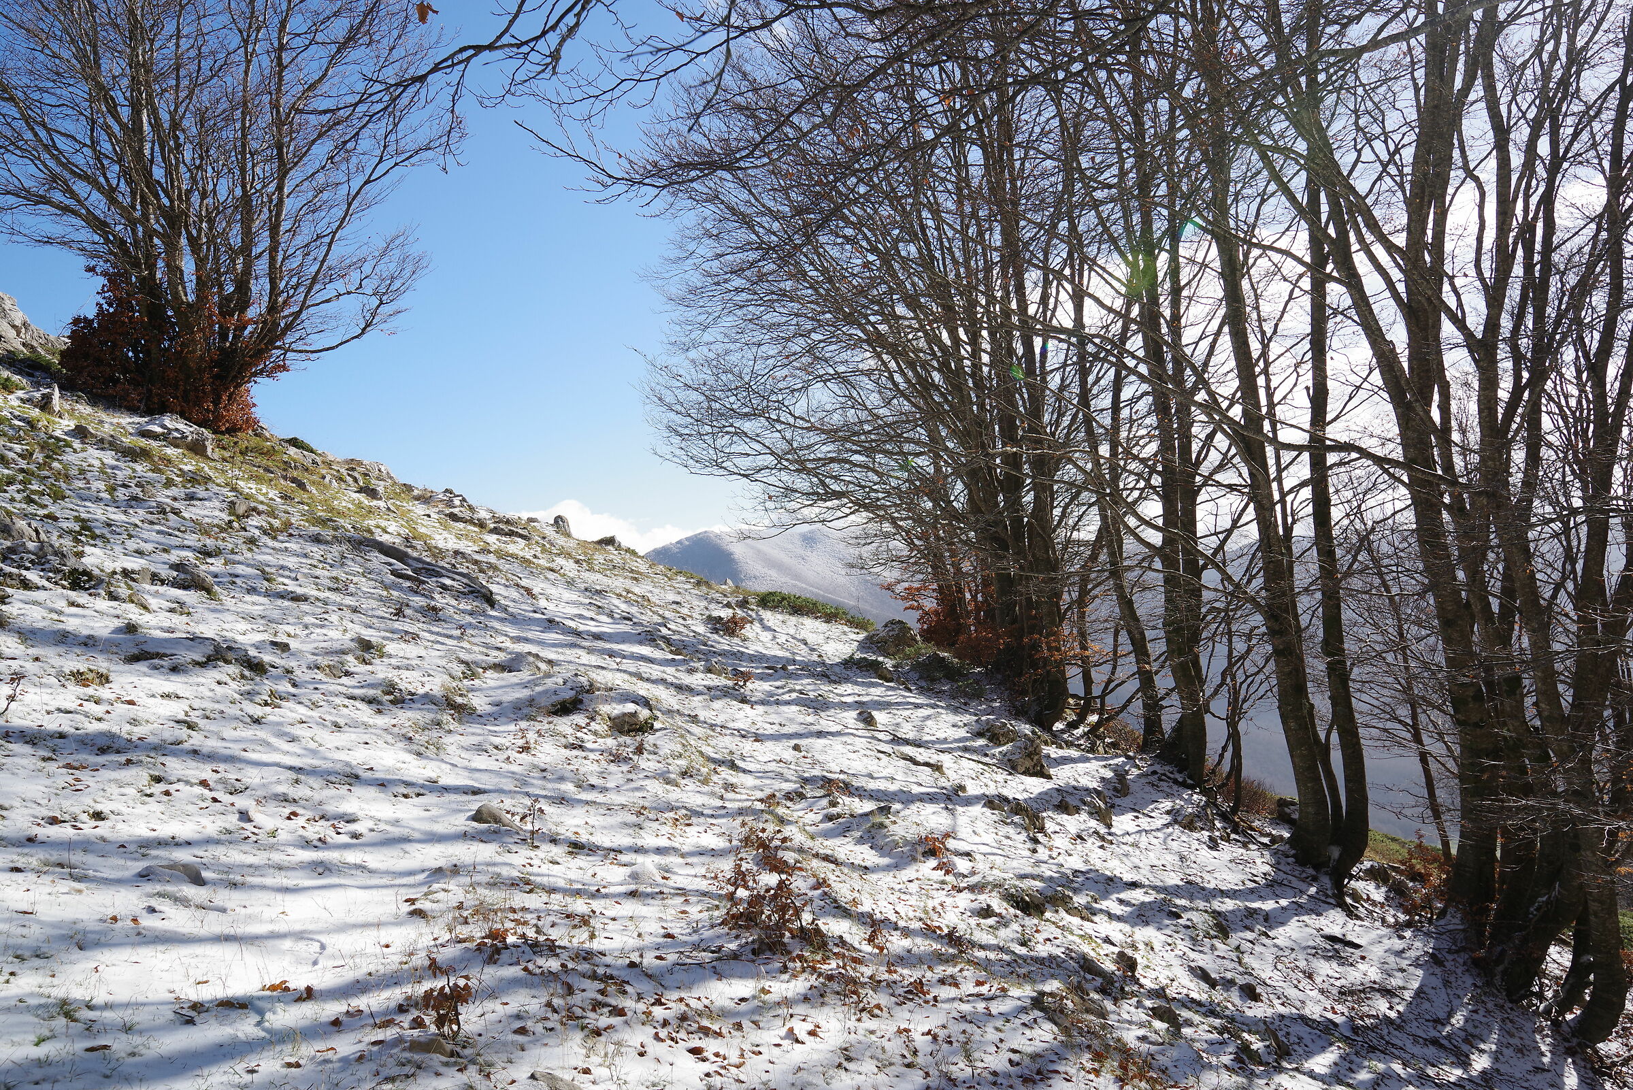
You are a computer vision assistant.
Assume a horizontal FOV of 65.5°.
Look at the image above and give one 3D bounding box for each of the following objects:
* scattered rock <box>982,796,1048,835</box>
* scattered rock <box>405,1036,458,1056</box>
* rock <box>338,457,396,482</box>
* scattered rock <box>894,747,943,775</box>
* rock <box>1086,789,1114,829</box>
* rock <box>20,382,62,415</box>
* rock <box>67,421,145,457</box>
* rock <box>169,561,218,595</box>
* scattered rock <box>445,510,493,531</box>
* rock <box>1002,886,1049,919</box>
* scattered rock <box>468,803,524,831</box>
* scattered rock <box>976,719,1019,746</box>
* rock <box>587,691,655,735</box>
[{"bbox_3d":[1.541,2.095,9.839,0.489,0.264,0.397,0,-2,9],"label":"scattered rock"},{"bbox_3d":[-1.135,1.478,3.750,0.155,0.055,0.110,0,0,0],"label":"scattered rock"},{"bbox_3d":[-8.318,-1.394,23.528,1.031,0.424,0.839,1,-2,-19],"label":"rock"},{"bbox_3d":[0.946,1.992,11.700,0.456,0.214,0.329,0,0,0],"label":"scattered rock"},{"bbox_3d":[2.591,2.410,11.593,0.248,0.335,0.254,0,-2,13],"label":"rock"},{"bbox_3d":[-9.381,-1.768,15.376,0.479,0.348,0.391,1,-2,-31],"label":"rock"},{"bbox_3d":[-7.632,-1.131,13.656,0.798,0.357,0.646,1,-2,-29],"label":"rock"},{"bbox_3d":[-3.942,0.206,8.034,0.297,0.207,0.242,1,-2,-26],"label":"rock"},{"bbox_3d":[-5.592,-0.400,20.435,0.756,0.322,0.616,0,-2,-15],"label":"scattered rock"},{"bbox_3d":[1.219,2.085,7.400,0.267,0.144,0.220,0,0,0],"label":"rock"},{"bbox_3d":[-1.566,1.330,6.200,0.266,0.104,0.192,0,0,0],"label":"scattered rock"},{"bbox_3d":[2.182,2.259,15.300,0.492,0.275,0.406,0,0,0],"label":"scattered rock"},{"bbox_3d":[-1.464,1.250,9.500,0.500,0.288,0.438,0,0,0],"label":"rock"}]

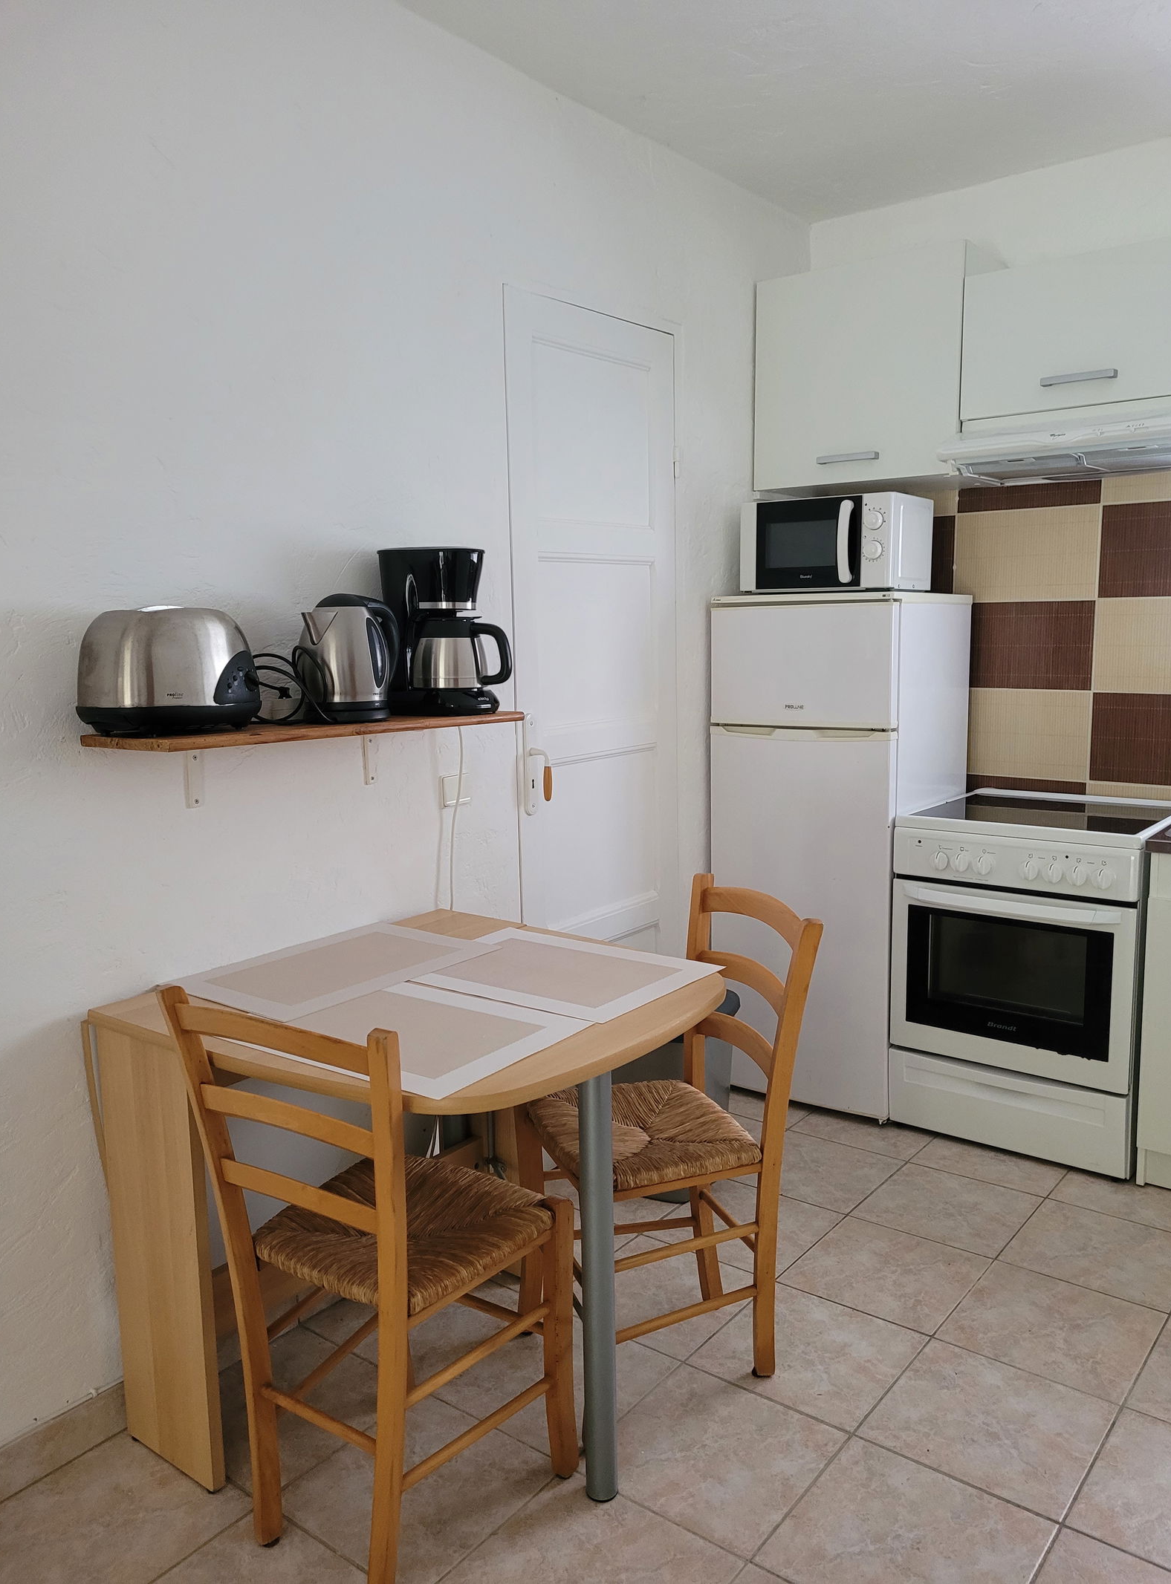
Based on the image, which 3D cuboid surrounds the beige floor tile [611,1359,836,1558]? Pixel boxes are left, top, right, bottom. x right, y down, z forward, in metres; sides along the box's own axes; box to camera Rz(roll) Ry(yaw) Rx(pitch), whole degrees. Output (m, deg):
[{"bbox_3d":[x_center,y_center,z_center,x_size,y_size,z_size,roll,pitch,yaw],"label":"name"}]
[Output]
[{"bbox_3d":[0.211,1.094,1.970,0.336,0.012,0.336,5,10,38],"label":"beige floor tile"}]

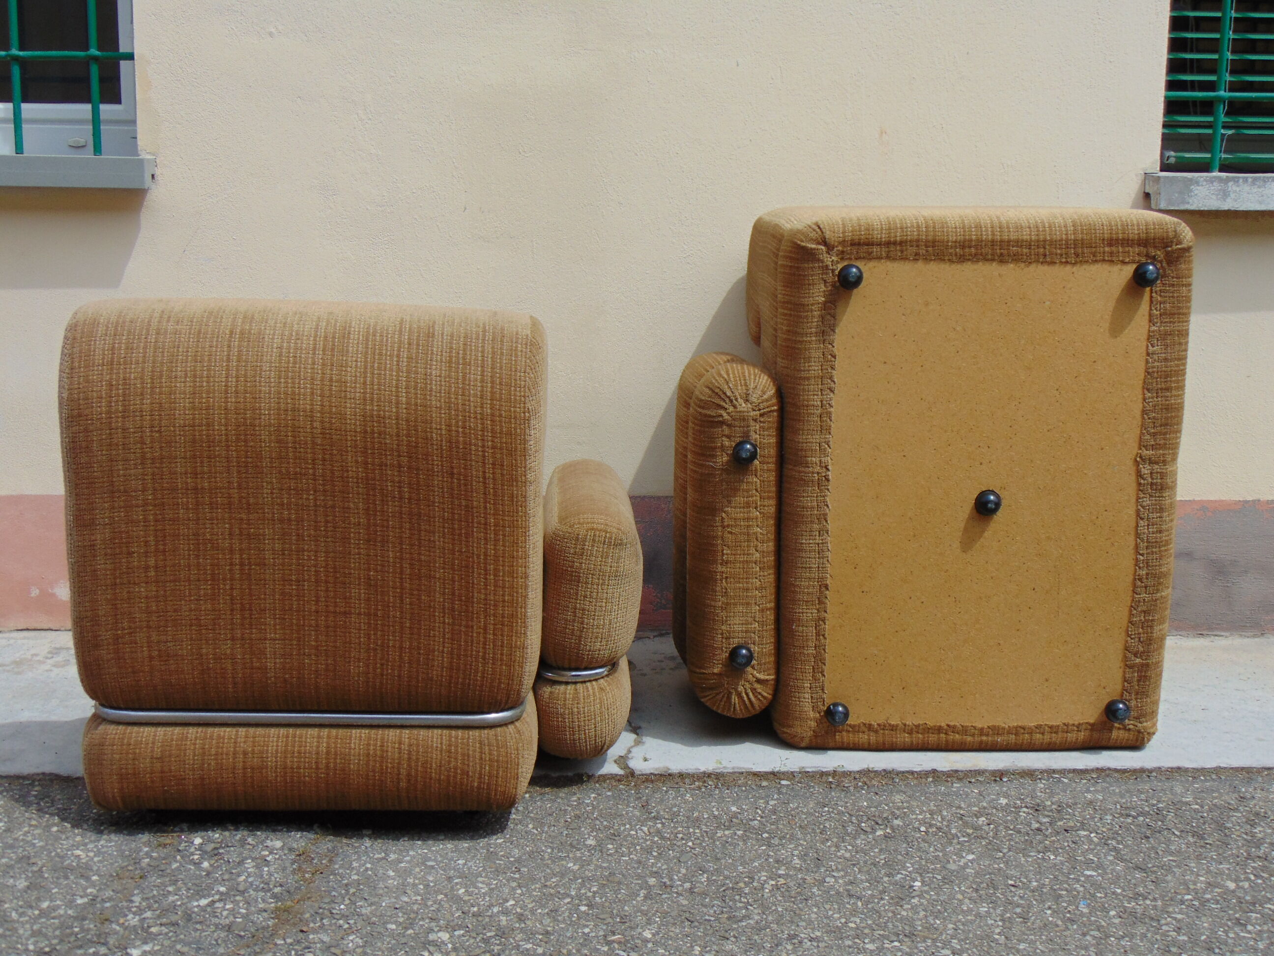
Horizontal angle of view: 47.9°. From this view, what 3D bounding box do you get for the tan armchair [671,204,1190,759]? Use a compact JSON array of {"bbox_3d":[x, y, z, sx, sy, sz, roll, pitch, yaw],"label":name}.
[{"bbox_3d":[0.475,-0.031,2.638,0.810,0.900,0.750,0,10,0],"label":"tan armchair"}]

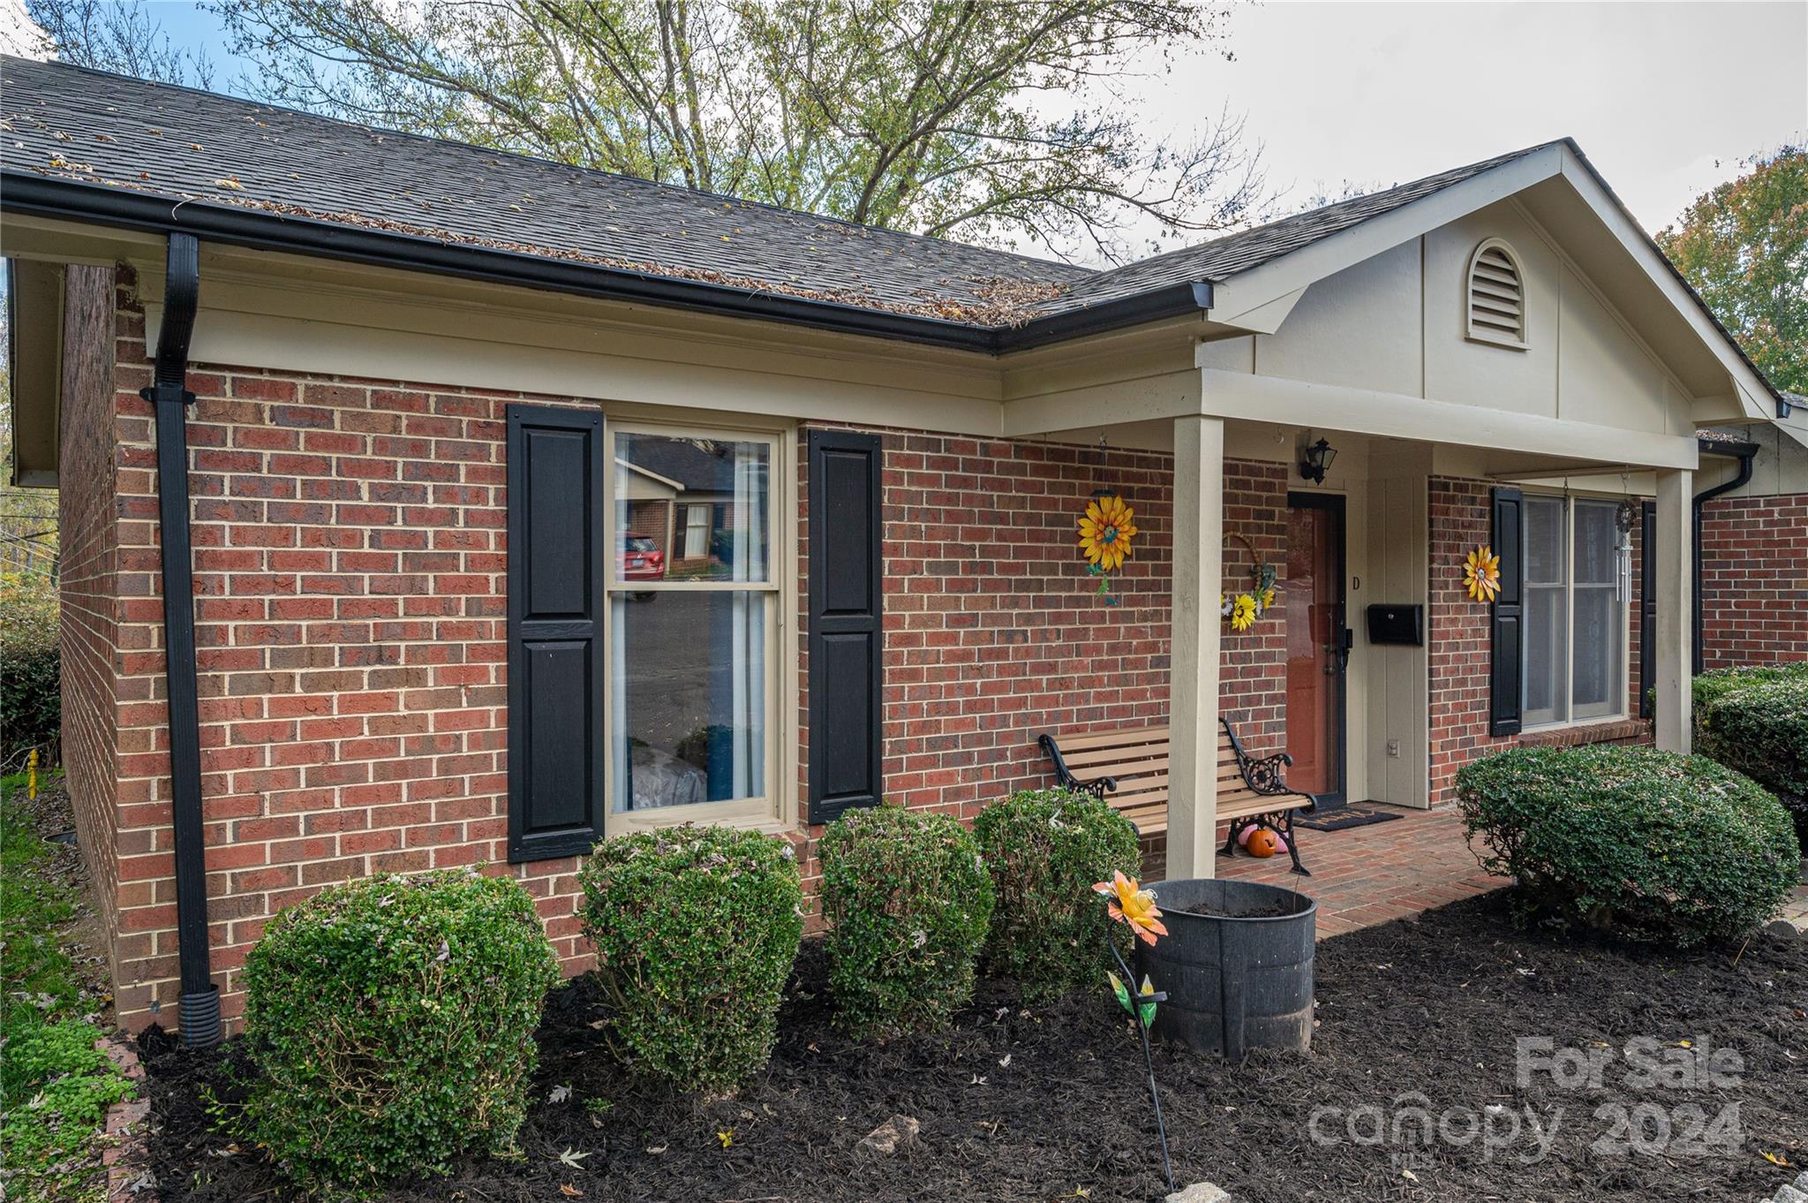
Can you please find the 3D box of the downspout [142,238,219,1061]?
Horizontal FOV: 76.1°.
[{"bbox_3d":[-2.199,0.170,3.523,0.190,2.500,0.380,0,1,-34],"label":"downspout"}]

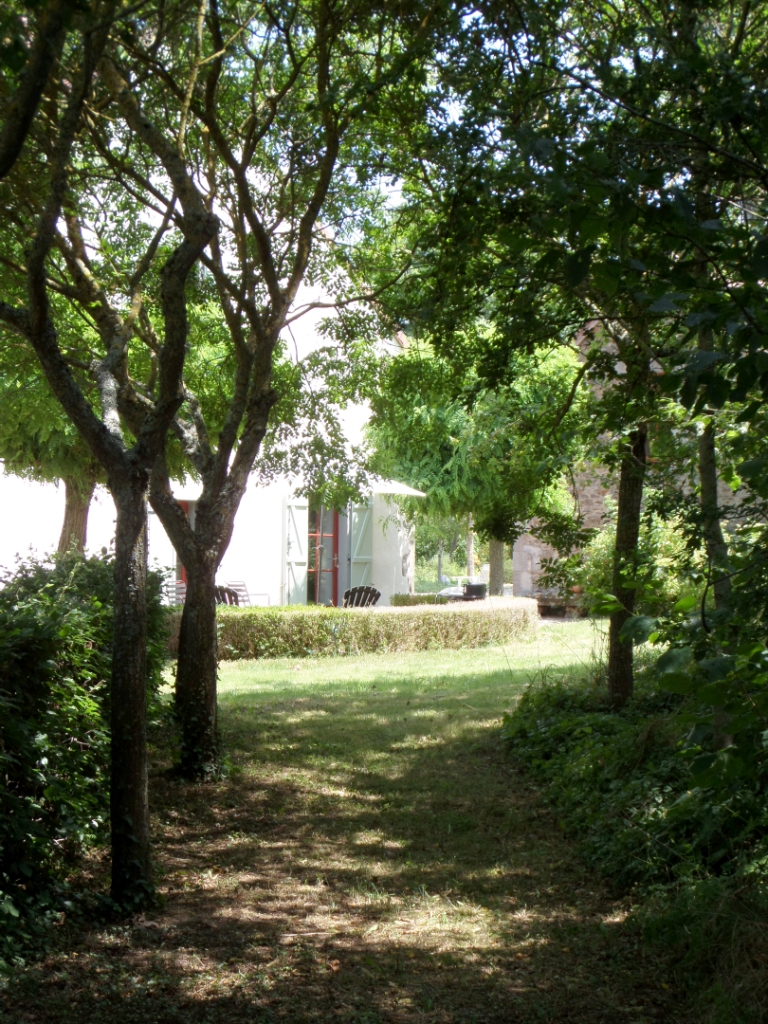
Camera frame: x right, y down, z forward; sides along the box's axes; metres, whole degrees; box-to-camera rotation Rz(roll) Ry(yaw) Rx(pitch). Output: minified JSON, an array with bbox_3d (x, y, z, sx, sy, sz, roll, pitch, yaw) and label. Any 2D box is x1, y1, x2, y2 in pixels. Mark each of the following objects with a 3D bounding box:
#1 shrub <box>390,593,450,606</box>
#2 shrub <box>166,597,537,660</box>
[{"bbox_3d":[0.660,1.780,38.200,1.200,0.700,0.750,1,-1,0],"label":"shrub"},{"bbox_3d":[-0.300,1.680,31.500,6.000,0.720,1.600,1,-1,-38],"label":"shrub"}]

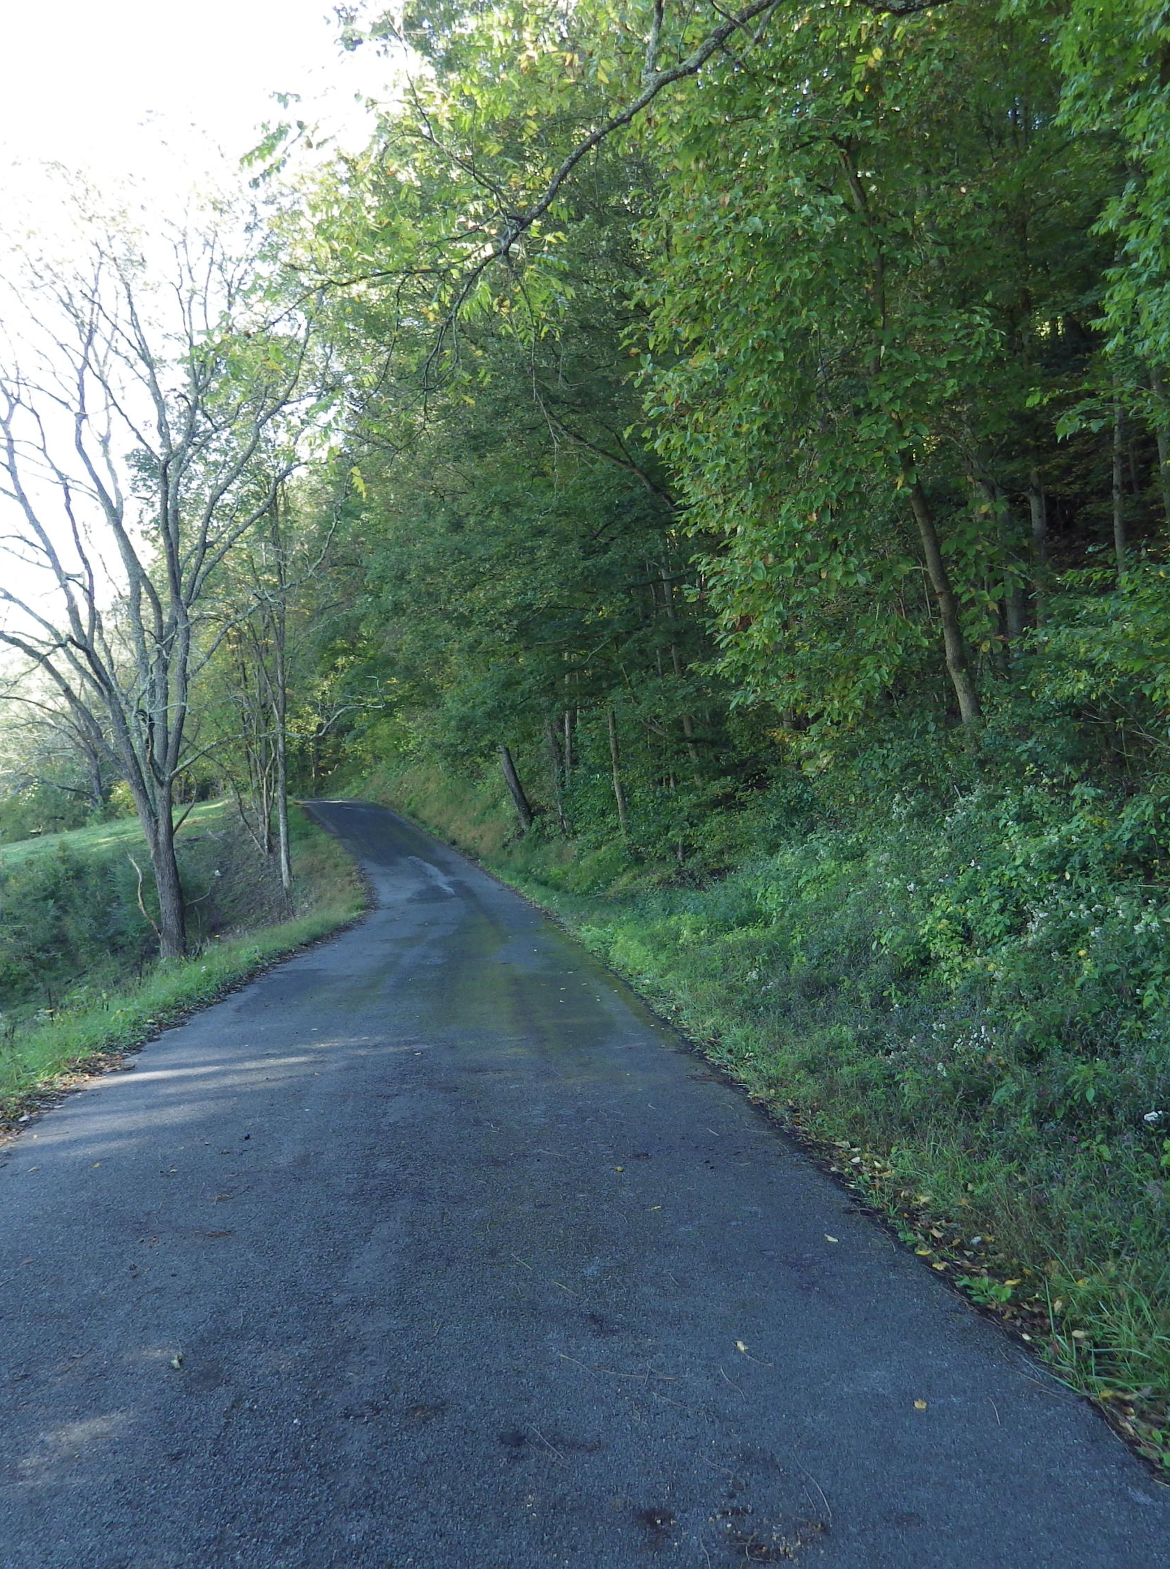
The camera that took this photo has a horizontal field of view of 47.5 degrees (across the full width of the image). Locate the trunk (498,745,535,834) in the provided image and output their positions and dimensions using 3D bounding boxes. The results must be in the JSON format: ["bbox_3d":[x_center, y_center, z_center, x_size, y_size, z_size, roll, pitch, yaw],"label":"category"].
[{"bbox_3d":[-2.102,0.135,40.027,0.374,2.692,0.374,-16,-1,0],"label":"trunk"}]

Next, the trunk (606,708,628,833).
[{"bbox_3d":[0.839,-0.366,35.033,0.206,3.281,0.206,-5,-1,0],"label":"trunk"}]

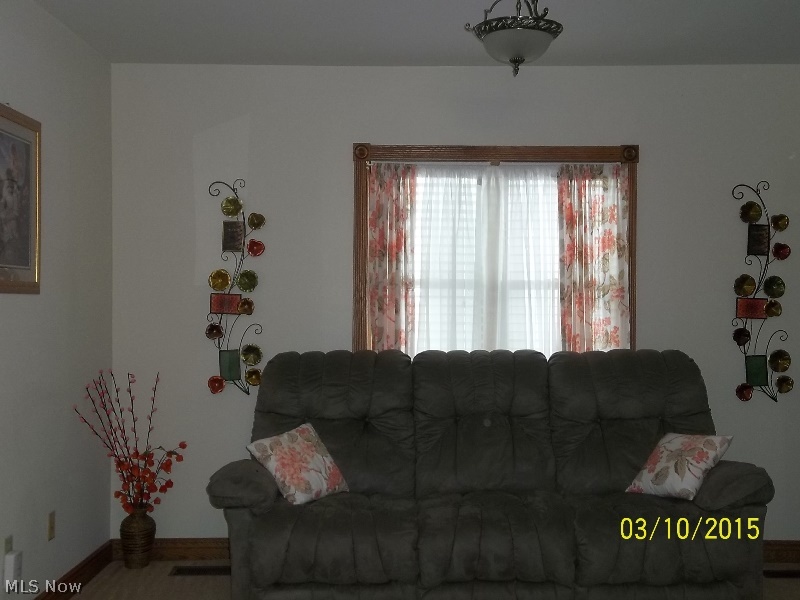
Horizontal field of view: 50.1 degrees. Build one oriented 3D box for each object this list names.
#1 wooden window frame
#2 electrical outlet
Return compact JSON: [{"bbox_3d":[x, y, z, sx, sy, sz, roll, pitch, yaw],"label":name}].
[{"bbox_3d":[0.470,-0.080,4.210,1.400,1.370,0.070,0,0,0],"label":"wooden window frame"},{"bbox_3d":[-1.418,0.926,3.502,0.012,0.114,0.070,0,0,0],"label":"electrical outlet"}]

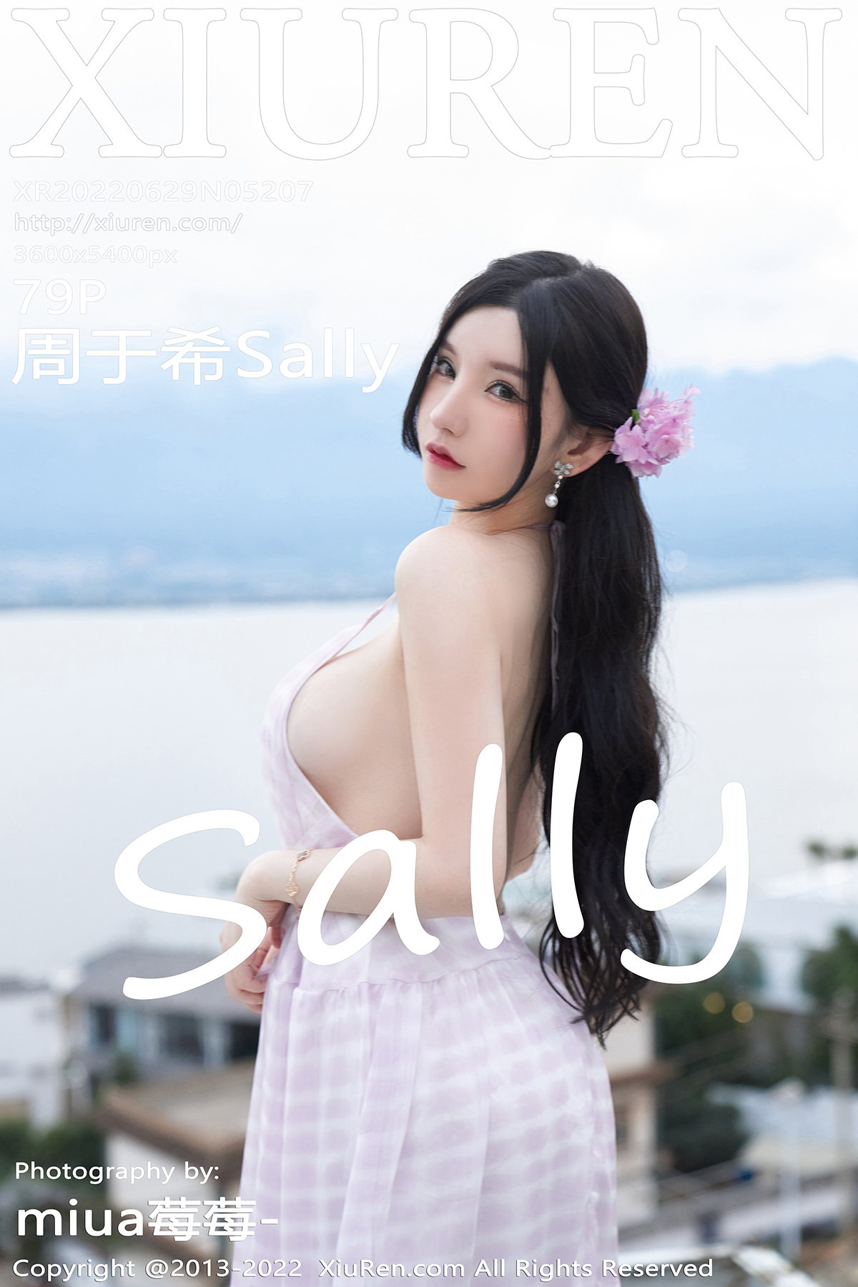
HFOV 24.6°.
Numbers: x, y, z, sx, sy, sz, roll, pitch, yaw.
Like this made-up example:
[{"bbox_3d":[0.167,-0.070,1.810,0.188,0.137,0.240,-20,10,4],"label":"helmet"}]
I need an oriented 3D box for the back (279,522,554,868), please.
[{"bbox_3d":[0.000,0.053,1.820,0.210,0.325,0.310,-1,2,22],"label":"back"}]

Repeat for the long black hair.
[{"bbox_3d":[0.099,0.003,1.860,0.200,0.745,0.235,0,3,41],"label":"long black hair"}]

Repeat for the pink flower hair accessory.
[{"bbox_3d":[0.215,-0.202,1.870,0.085,0.088,0.070,-3,3,-37],"label":"pink flower hair accessory"}]

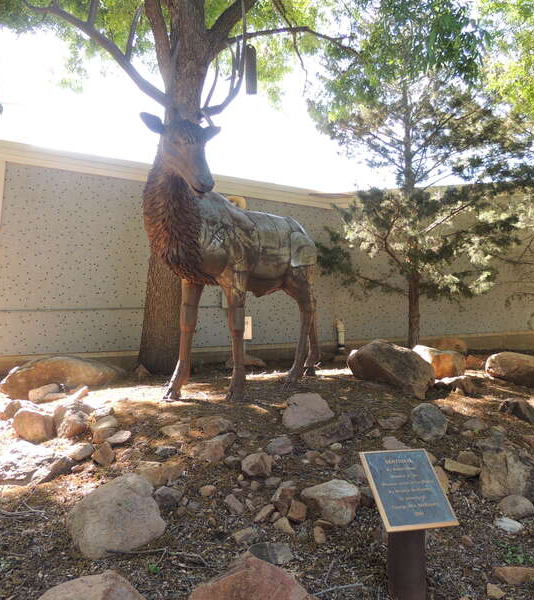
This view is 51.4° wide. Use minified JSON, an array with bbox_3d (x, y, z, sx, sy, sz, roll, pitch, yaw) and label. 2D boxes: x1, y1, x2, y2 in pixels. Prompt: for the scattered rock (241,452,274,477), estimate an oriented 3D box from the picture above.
[{"bbox_3d":[-0.062,1.071,3.611,0.208,0.146,0.167,0,0,-1],"label":"scattered rock"}]

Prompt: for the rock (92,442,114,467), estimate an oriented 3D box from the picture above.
[{"bbox_3d":[-1.098,1.037,3.724,0.161,0.156,0.129,0,0,-16],"label":"rock"}]

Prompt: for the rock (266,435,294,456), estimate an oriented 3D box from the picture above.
[{"bbox_3d":[0.090,1.048,3.997,0.202,0.130,0.160,0,0,1],"label":"rock"}]

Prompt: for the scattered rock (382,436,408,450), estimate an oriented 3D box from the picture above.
[{"bbox_3d":[0.902,1.022,3.923,0.184,0.095,0.138,0,0,13],"label":"scattered rock"}]

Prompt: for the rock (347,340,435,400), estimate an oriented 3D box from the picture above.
[{"bbox_3d":[1.301,0.737,5.797,0.920,0.579,0.736,0,0,0],"label":"rock"}]

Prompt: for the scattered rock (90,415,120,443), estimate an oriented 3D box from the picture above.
[{"bbox_3d":[-1.339,1.059,4.570,0.240,0.200,0.220,0,-2,-16],"label":"scattered rock"}]

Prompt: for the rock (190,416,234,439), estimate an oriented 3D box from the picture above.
[{"bbox_3d":[-0.418,0.960,4.179,0.331,0.140,0.232,0,0,-6],"label":"rock"}]

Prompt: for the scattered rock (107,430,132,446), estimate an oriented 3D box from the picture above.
[{"bbox_3d":[-1.128,1.060,4.244,0.184,0.105,0.129,0,0,0],"label":"scattered rock"}]

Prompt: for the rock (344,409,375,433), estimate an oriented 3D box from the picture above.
[{"bbox_3d":[0.719,0.937,4.314,0.249,0.160,0.200,0,0,9],"label":"rock"}]

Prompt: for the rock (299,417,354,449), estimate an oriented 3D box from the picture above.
[{"bbox_3d":[0.431,0.961,4.022,0.392,0.224,0.235,0,0,26],"label":"rock"}]

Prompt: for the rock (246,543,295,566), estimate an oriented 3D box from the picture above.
[{"bbox_3d":[0.019,1.400,3.040,0.274,0.100,0.200,0,0,0],"label":"rock"}]

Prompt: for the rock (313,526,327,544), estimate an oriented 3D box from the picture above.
[{"bbox_3d":[0.279,1.228,2.893,0.073,0.087,0.073,0,0,6],"label":"rock"}]

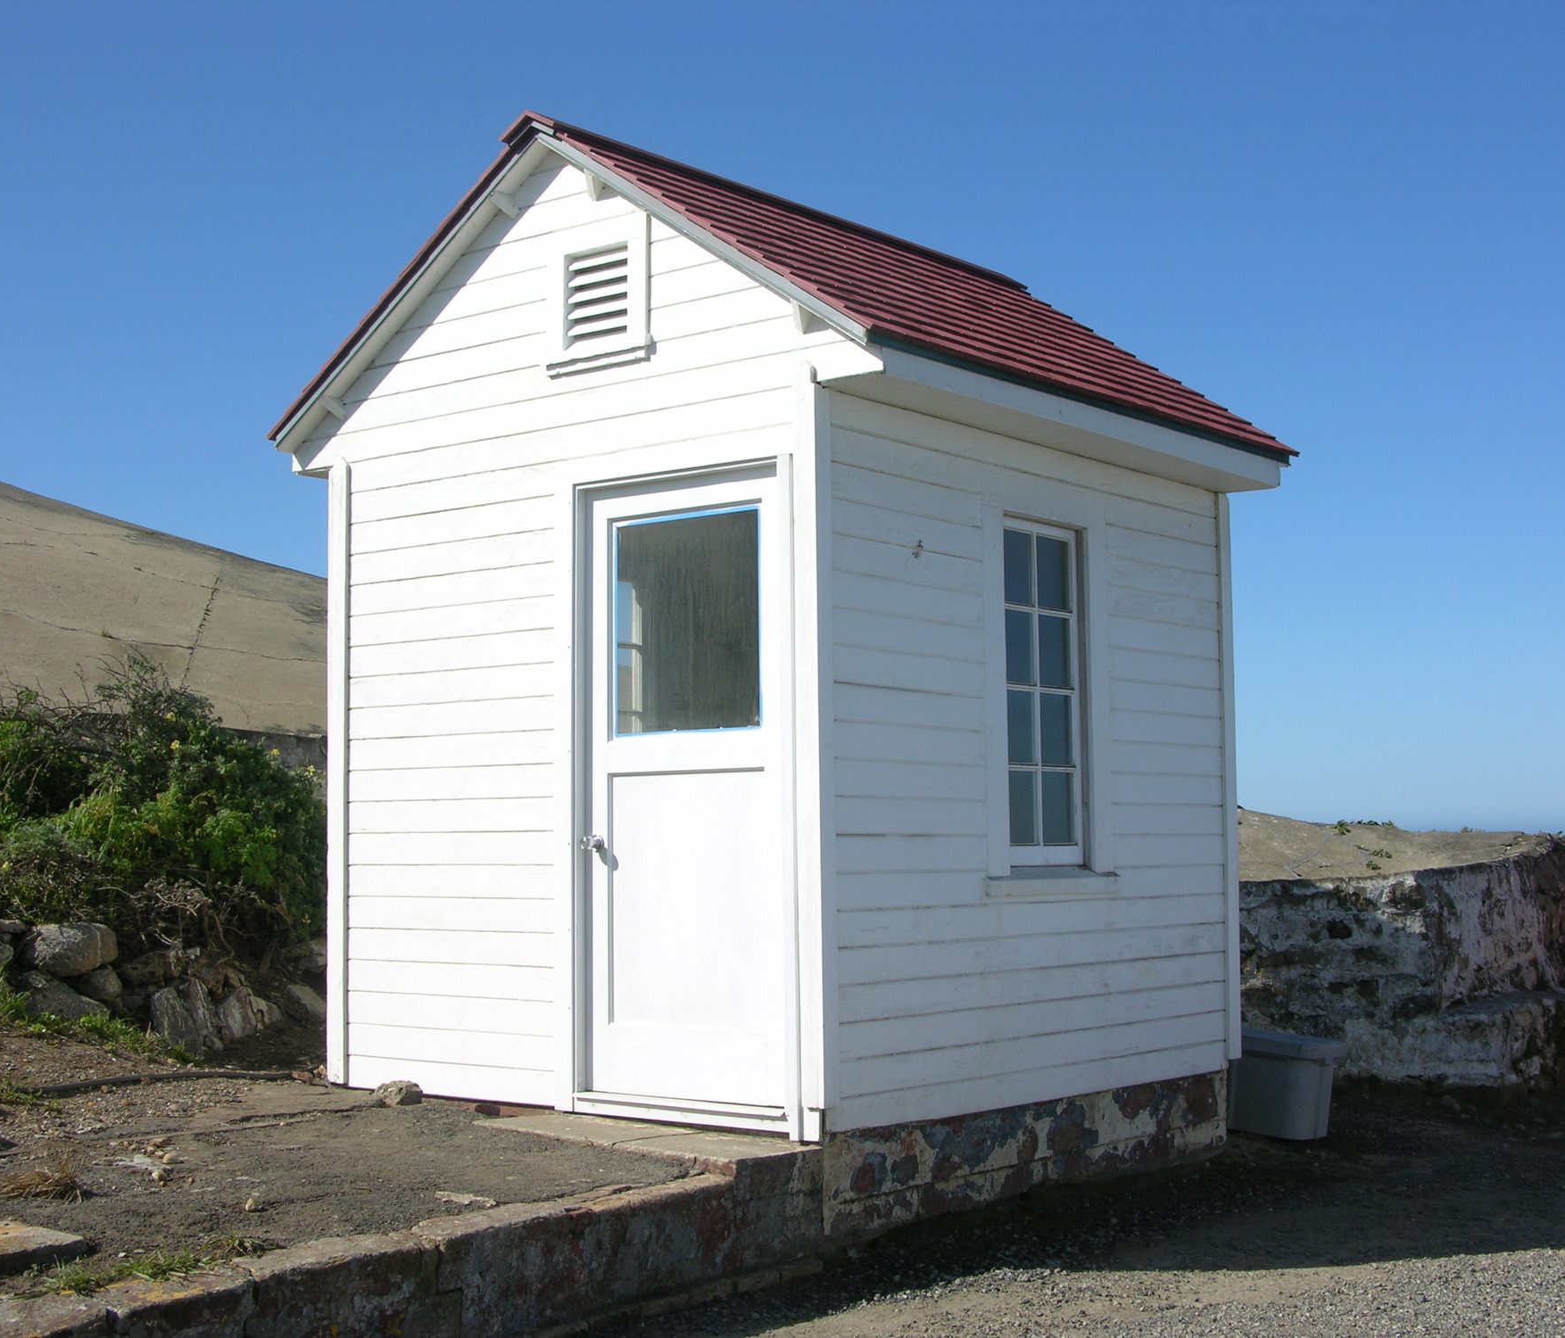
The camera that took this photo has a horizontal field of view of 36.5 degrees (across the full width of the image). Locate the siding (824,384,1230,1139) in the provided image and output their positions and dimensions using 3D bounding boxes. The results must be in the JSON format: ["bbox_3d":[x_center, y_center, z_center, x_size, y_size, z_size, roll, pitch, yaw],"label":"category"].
[{"bbox_3d":[1.000,0.387,9.141,0.080,2.500,2.990,-4,-6,37],"label":"siding"}]

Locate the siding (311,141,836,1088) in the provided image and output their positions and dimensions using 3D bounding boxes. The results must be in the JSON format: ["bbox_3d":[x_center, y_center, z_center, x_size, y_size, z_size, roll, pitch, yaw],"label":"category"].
[{"bbox_3d":[-0.817,-0.143,8.731,2.480,3.530,0.080,-4,-6,37],"label":"siding"}]

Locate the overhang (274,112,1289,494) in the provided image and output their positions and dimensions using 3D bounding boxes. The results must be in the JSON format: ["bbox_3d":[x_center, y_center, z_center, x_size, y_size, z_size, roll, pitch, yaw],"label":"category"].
[{"bbox_3d":[0.101,-1.382,10.010,3.000,1.165,3.320,-4,-6,37],"label":"overhang"}]

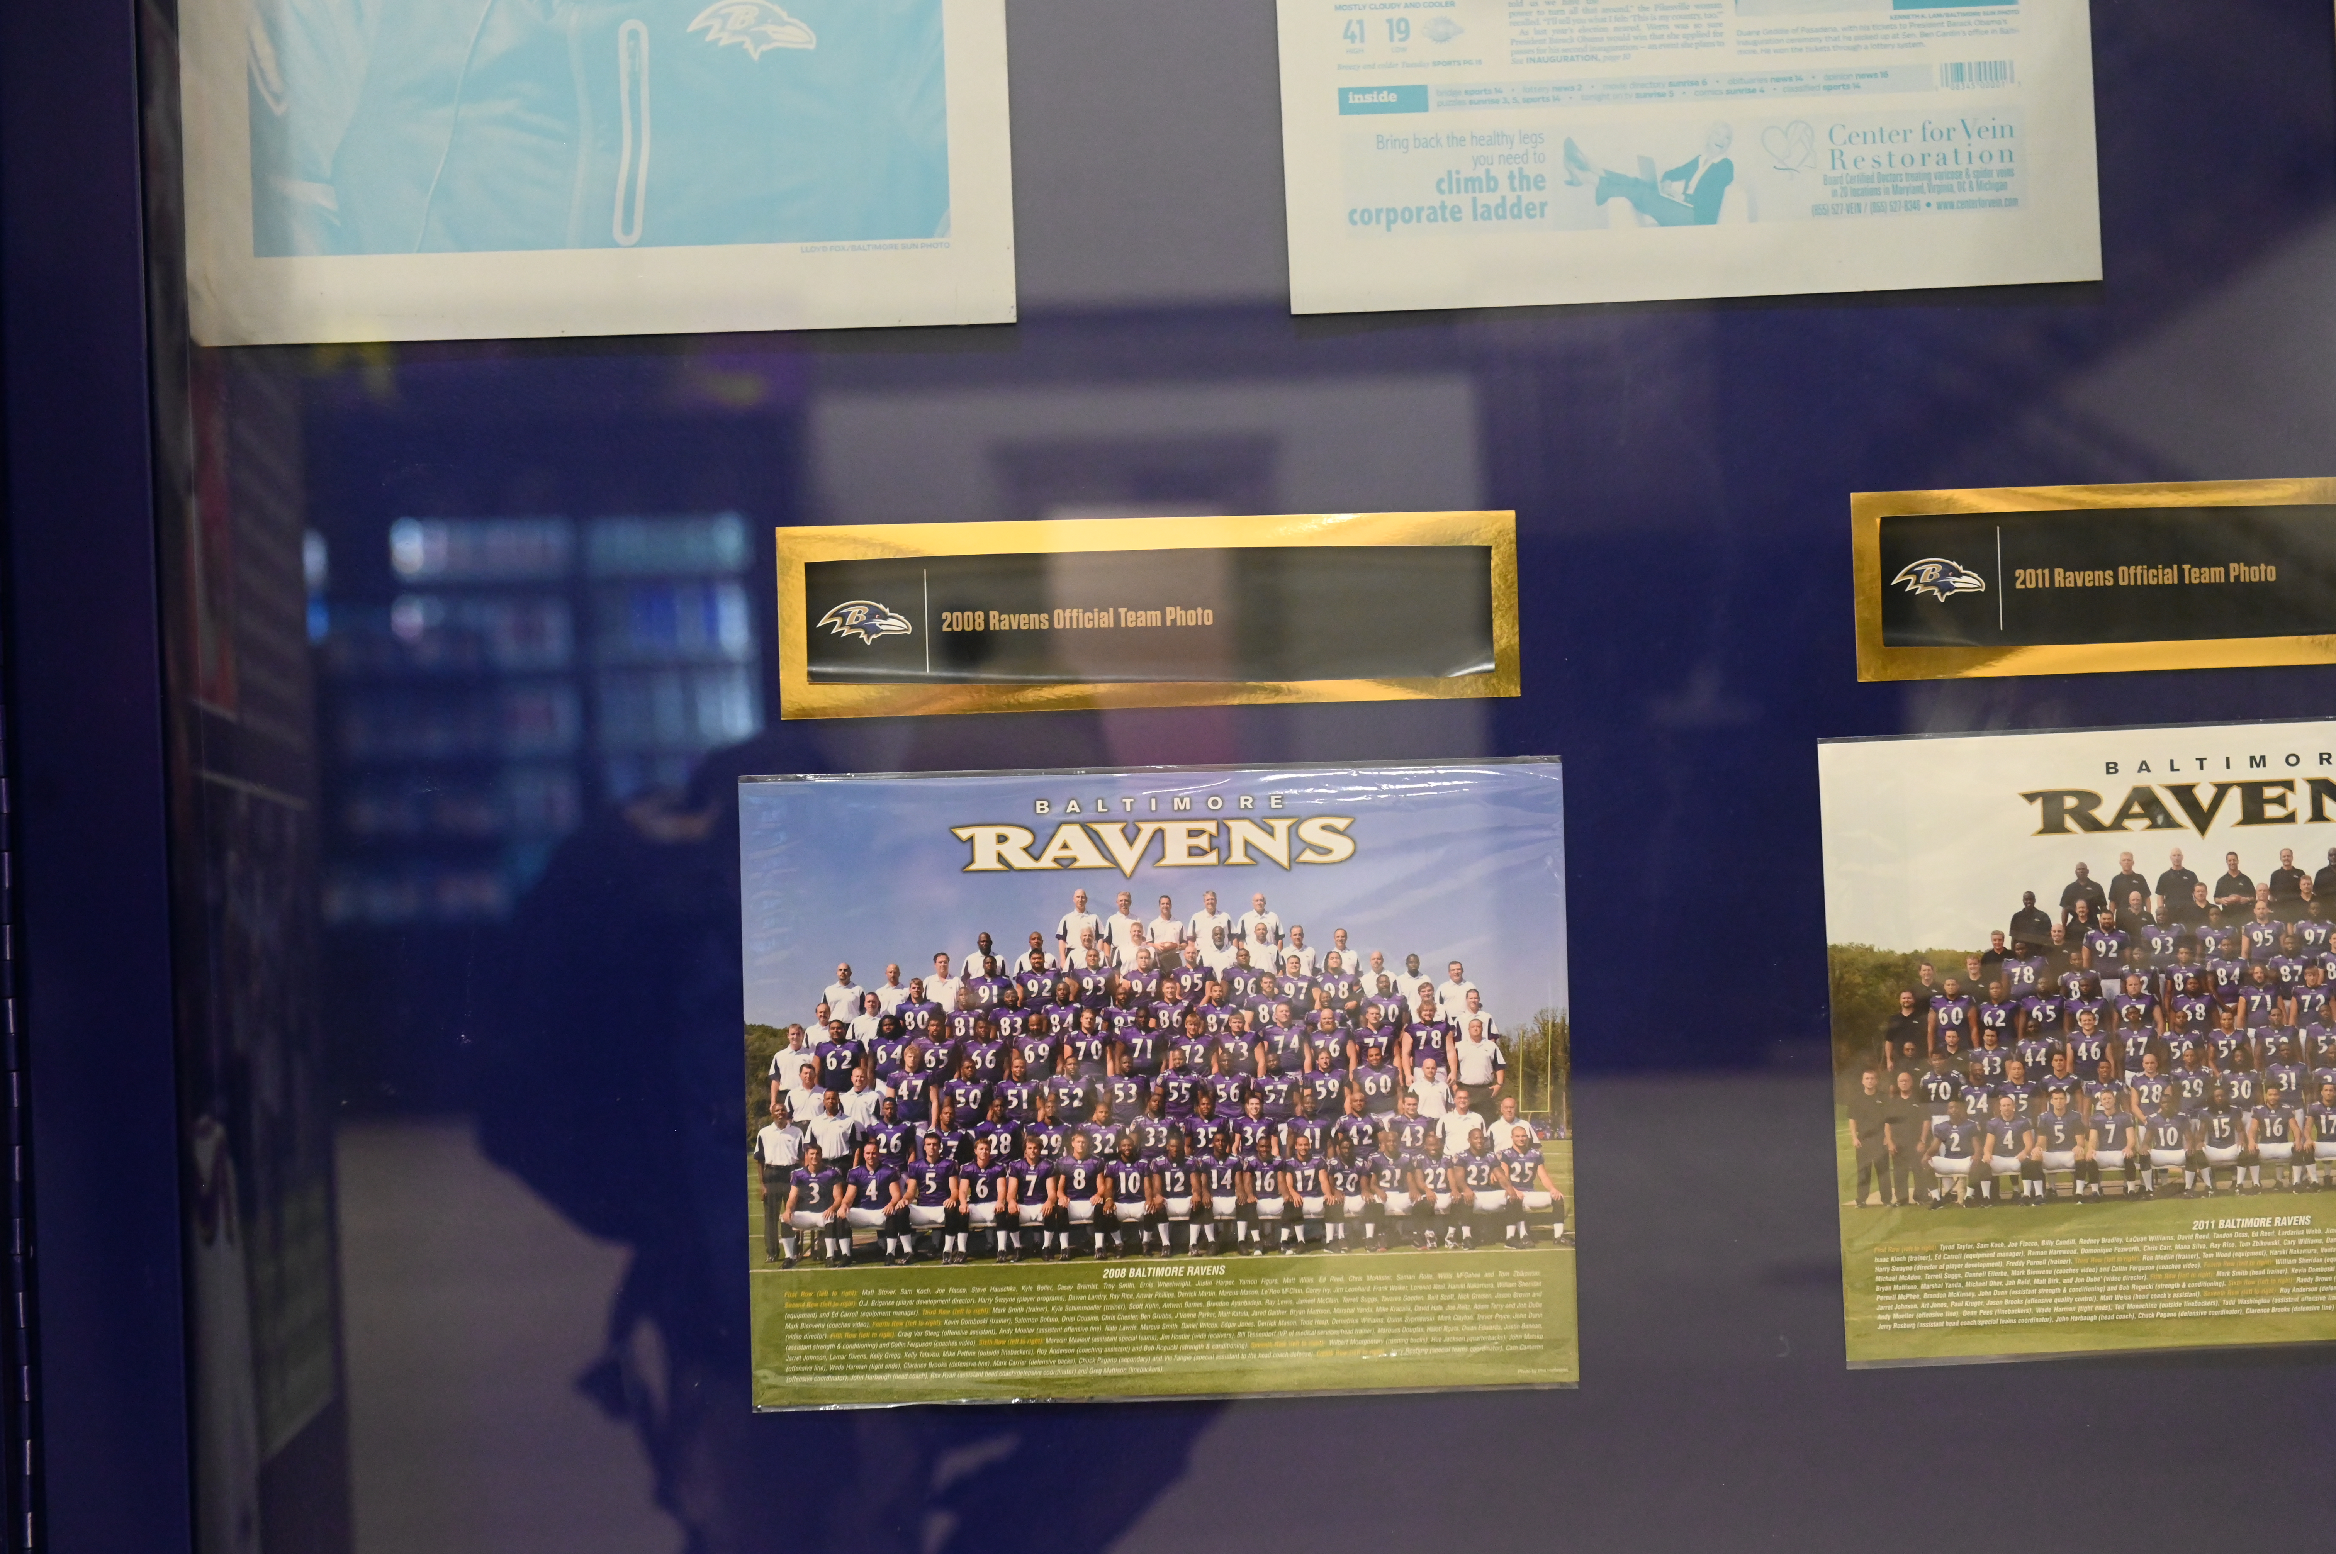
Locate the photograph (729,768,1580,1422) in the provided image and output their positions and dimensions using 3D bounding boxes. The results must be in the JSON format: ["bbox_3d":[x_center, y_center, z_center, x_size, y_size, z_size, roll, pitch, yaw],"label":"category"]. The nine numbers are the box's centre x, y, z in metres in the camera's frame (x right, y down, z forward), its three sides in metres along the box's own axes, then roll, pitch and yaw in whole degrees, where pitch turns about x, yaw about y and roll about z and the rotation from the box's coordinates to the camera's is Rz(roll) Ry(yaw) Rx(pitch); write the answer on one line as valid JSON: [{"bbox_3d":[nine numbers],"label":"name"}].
[{"bbox_3d":[-0.003,0.107,1.580,0.287,0.221,0.006,-1,-1,-2],"label":"photograph"}]

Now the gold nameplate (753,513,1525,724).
[{"bbox_3d":[-0.006,-0.057,1.583,0.258,0.066,0.008,-2,-1,-2],"label":"gold nameplate"}]

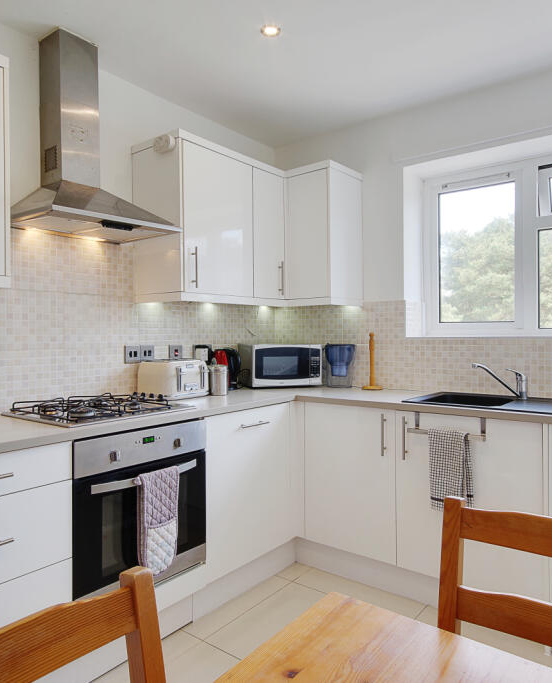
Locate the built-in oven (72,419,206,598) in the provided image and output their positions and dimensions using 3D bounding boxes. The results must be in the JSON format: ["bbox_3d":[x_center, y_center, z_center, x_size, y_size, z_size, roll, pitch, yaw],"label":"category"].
[{"bbox_3d":[-0.683,0.623,2.071,0.575,0.599,0.595,0,0,38],"label":"built-in oven"}]

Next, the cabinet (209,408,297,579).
[{"bbox_3d":[-0.328,0.656,2.556,0.580,0.717,0.598,0,0,38],"label":"cabinet"}]

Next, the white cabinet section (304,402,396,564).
[{"bbox_3d":[0.521,0.662,2.704,0.500,0.705,0.570,0,1,38],"label":"white cabinet section"}]

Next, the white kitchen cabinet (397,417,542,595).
[{"bbox_3d":[0.955,0.656,2.349,0.599,0.717,0.580,0,0,38],"label":"white kitchen cabinet"}]

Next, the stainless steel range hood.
[{"bbox_3d":[-0.762,-0.866,2.128,0.480,0.827,0.595,0,0,38],"label":"stainless steel range hood"}]

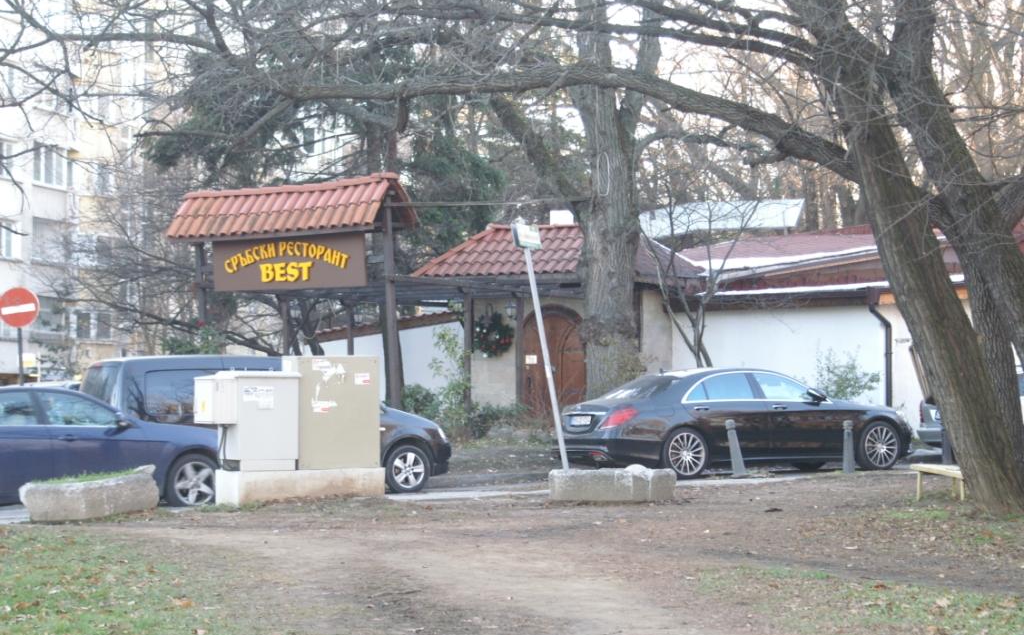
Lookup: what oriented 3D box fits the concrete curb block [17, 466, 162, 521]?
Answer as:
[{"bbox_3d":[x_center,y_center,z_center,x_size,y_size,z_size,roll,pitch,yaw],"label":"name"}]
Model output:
[{"bbox_3d":[-4.464,1.870,27.000,1.400,0.400,0.420,-4,0,-22],"label":"concrete curb block"}]

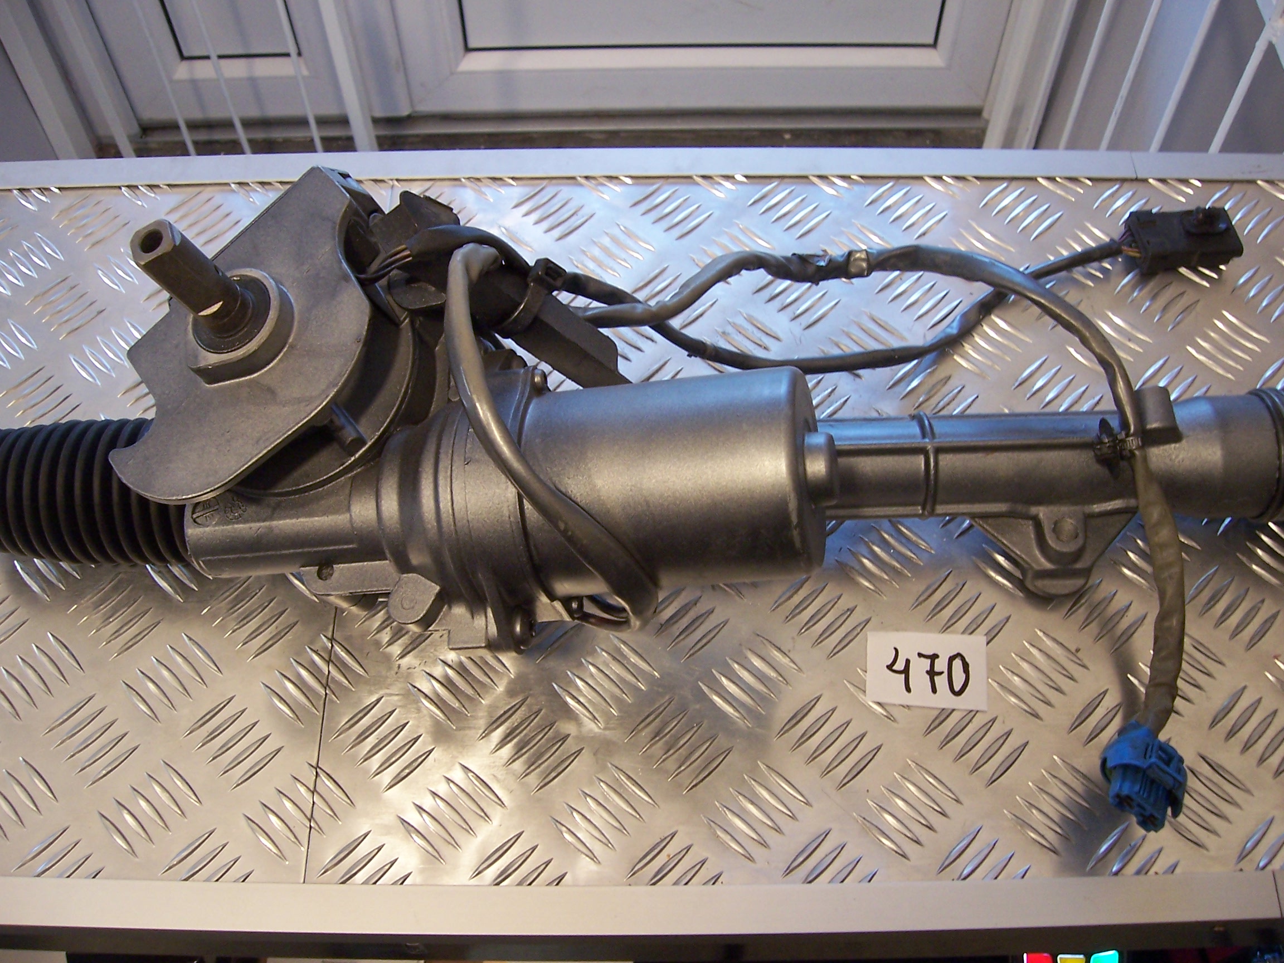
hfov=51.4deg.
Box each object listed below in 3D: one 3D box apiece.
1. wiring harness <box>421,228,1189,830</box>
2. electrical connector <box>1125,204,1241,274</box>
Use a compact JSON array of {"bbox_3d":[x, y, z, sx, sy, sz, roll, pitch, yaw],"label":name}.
[{"bbox_3d":[0.067,-0.013,0.508,0.304,0.105,0.269,0,60,0],"label":"wiring harness"},{"bbox_3d":[0.252,-0.114,0.618,0.046,0.017,0.028,-4,60,-3],"label":"electrical connector"}]

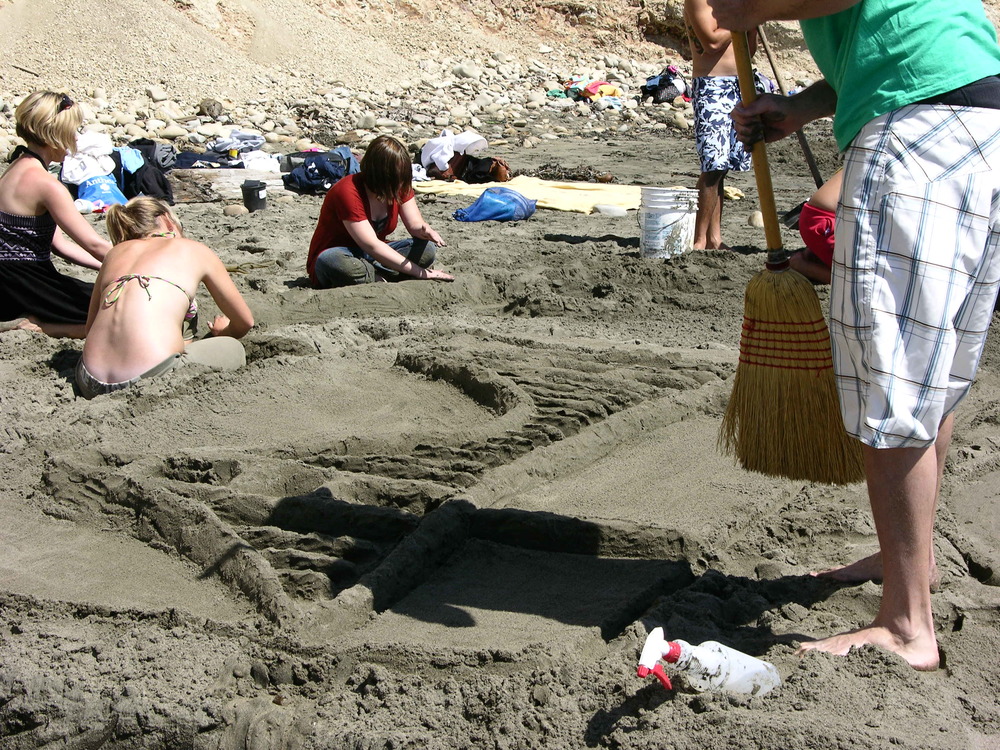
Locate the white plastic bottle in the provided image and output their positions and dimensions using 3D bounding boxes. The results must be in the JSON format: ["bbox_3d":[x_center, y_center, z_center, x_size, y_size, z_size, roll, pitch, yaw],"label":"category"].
[{"bbox_3d":[0.389,0.548,3.950,0.262,0.112,0.092,21,-6,-18],"label":"white plastic bottle"}]

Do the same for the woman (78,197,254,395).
[{"bbox_3d":[-1.143,-0.284,7.213,0.540,0.645,0.630,6,11,28],"label":"woman"}]

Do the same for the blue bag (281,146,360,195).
[{"bbox_3d":[-1.237,-1.405,14.730,0.520,0.300,0.360,1,10,0],"label":"blue bag"}]

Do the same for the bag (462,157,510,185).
[{"bbox_3d":[-0.106,-1.511,15.781,0.350,0.190,0.250,1,10,0],"label":"bag"}]

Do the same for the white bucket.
[{"bbox_3d":[0.873,-0.779,11.050,0.300,0.370,0.300,2,10,0],"label":"white bucket"}]

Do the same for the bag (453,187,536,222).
[{"bbox_3d":[-0.032,-1.050,13.049,0.500,0.190,0.300,1,10,0],"label":"bag"}]

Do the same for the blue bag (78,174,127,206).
[{"bbox_3d":[-2.531,-1.184,13.565,0.310,0.215,0.200,-1,10,-8],"label":"blue bag"}]

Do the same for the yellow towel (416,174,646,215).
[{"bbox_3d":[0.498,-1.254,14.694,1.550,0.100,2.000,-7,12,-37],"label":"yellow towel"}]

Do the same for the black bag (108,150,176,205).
[{"bbox_3d":[-2.306,-1.273,13.736,0.410,0.340,0.300,0,10,-5],"label":"black bag"}]

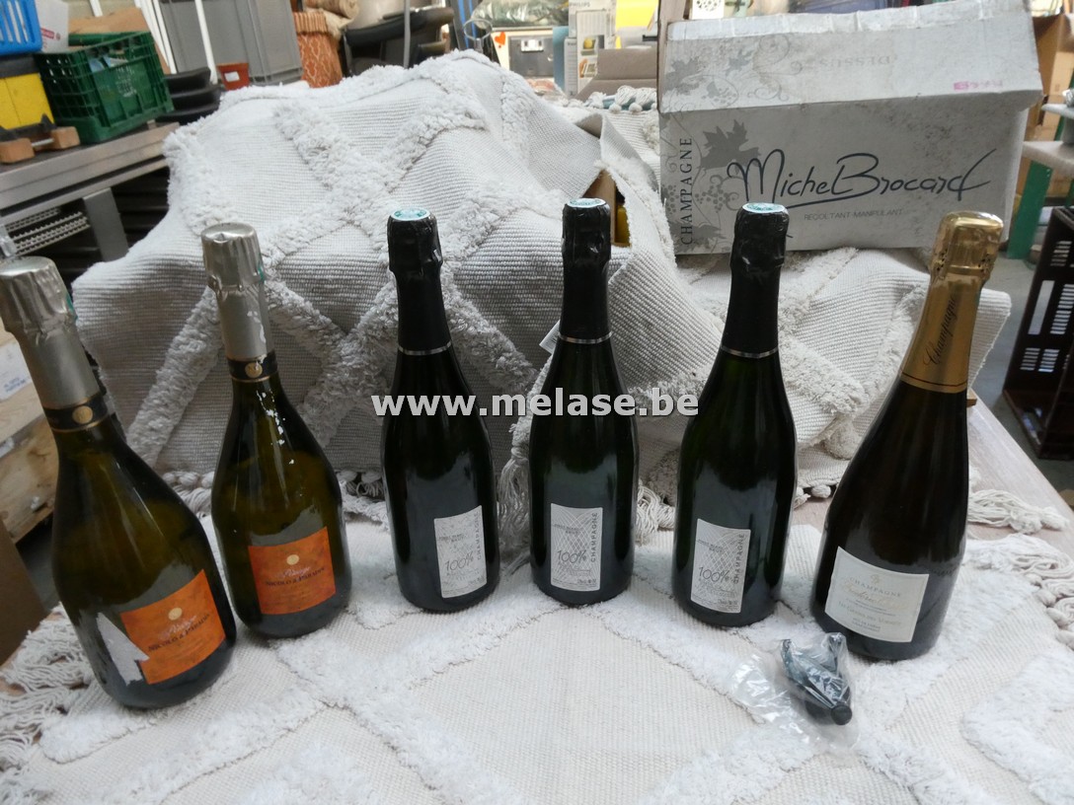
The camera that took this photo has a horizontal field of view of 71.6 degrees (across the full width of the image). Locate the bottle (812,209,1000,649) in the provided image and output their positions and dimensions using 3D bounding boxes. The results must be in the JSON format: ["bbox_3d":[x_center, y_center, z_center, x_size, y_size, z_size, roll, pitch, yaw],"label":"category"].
[{"bbox_3d":[0.261,0.031,0.516,0.089,0.315,0.089,17,29,30],"label":"bottle"}]

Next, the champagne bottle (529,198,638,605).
[{"bbox_3d":[0.037,0.007,0.576,0.088,0.318,0.088,4,28,11],"label":"champagne bottle"}]

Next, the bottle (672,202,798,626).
[{"bbox_3d":[0.151,0.017,0.550,0.088,0.318,0.088,10,30,23],"label":"bottle"}]

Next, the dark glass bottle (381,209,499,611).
[{"bbox_3d":[-0.080,0.013,0.576,0.088,0.318,0.088,-14,30,-23],"label":"dark glass bottle"}]

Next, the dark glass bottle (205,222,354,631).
[{"bbox_3d":[-0.202,0.026,0.556,0.095,0.311,0.095,-13,27,-25],"label":"dark glass bottle"}]

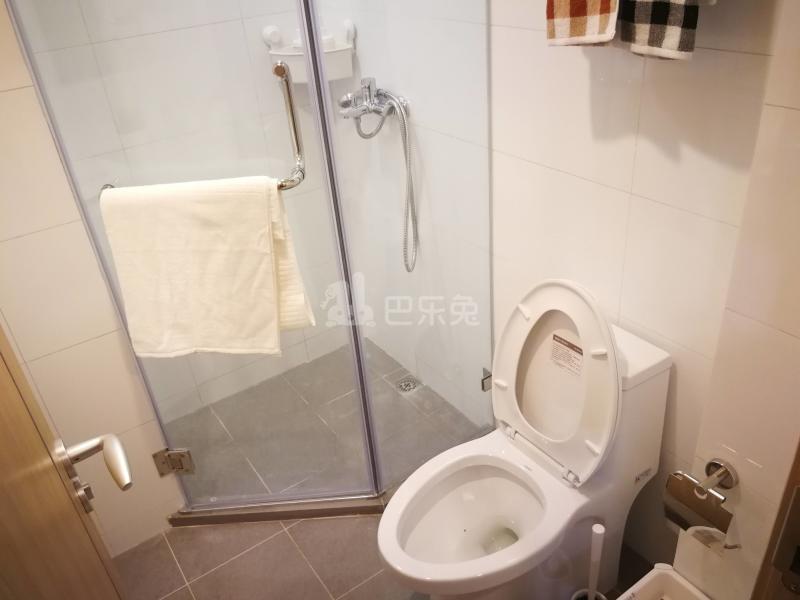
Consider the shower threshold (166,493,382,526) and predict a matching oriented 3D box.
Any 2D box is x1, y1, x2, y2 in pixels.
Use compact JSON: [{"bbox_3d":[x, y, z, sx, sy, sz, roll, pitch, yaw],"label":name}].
[{"bbox_3d":[-0.372,0.640,1.927,0.662,0.040,0.072,-4,30,2],"label":"shower threshold"}]

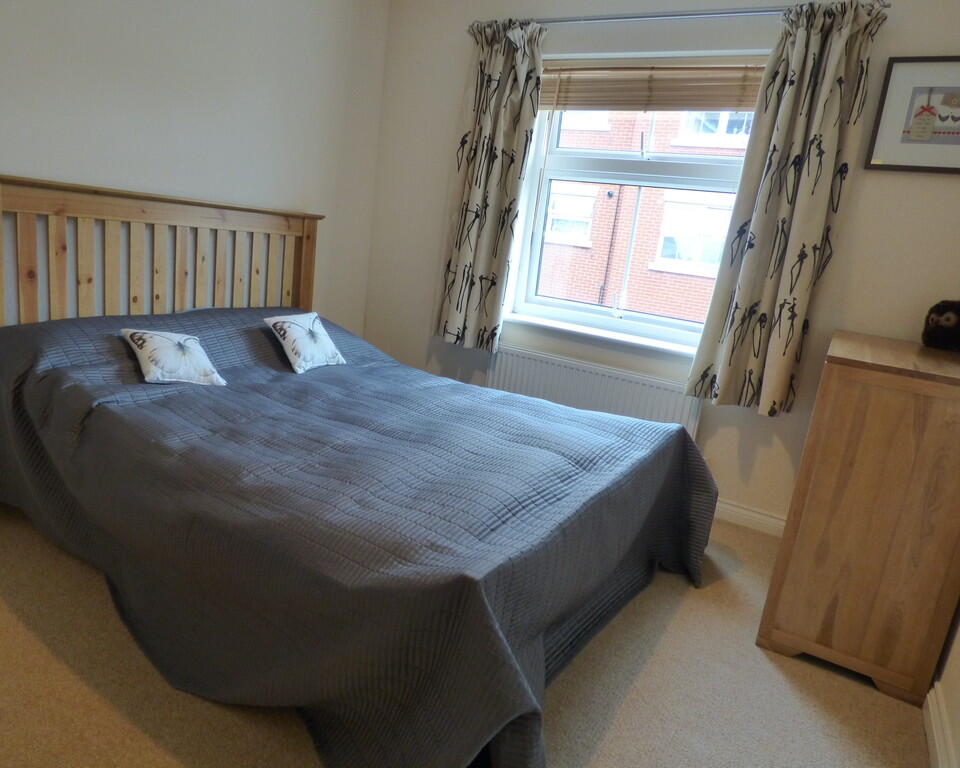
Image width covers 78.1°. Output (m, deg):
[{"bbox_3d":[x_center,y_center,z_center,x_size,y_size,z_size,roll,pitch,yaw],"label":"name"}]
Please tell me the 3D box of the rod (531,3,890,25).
[{"bbox_3d":[0.703,-1.569,2.530,1.816,0.028,0.035,16,16,28],"label":"rod"}]

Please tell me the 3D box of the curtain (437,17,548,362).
[{"bbox_3d":[0.035,-0.971,3.025,0.440,1.600,0.120,14,15,29],"label":"curtain"}]

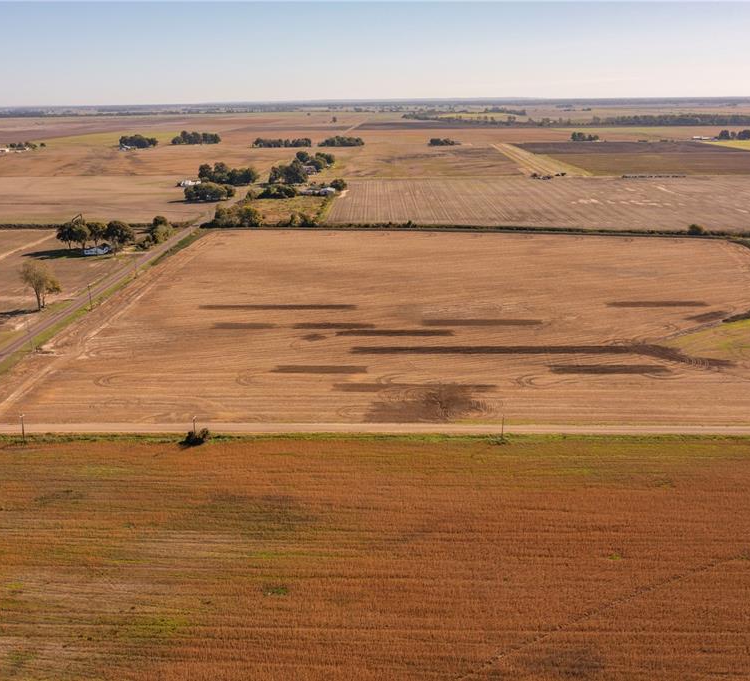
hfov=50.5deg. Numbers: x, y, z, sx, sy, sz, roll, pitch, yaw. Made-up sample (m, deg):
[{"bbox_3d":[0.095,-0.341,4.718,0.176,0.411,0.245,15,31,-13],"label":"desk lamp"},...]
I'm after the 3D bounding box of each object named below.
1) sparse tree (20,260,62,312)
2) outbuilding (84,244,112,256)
[{"bbox_3d":[-159.808,-25.646,381.139,18.500,22.000,17.570,0,17,1],"label":"sparse tree"},{"bbox_3d":[-182.853,-59.124,521.859,13.000,4.800,8.500,-1,17,-1],"label":"outbuilding"}]

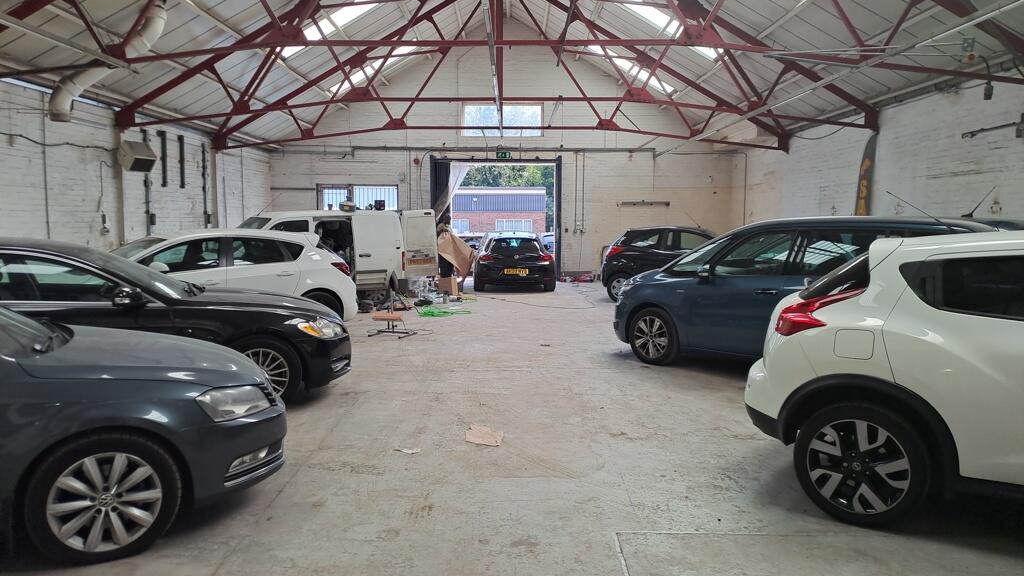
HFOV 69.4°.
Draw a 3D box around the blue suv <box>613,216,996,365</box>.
[{"bbox_3d":[3.177,0.068,8.031,4.430,1.610,1.830,4,6,38],"label":"blue suv"}]

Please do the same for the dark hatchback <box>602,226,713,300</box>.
[{"bbox_3d":[3.714,-0.492,15.136,3.780,1.490,1.680,2,5,18],"label":"dark hatchback"}]

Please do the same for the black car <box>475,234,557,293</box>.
[{"bbox_3d":[-0.027,-0.754,18.600,1.820,1.410,4.256,0,5,-3],"label":"black car"}]

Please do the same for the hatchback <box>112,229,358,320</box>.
[{"bbox_3d":[-4.342,-0.062,10.152,4.420,1.500,1.820,-3,6,-32],"label":"hatchback"}]

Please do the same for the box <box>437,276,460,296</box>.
[{"bbox_3d":[-1.335,-0.037,16.190,0.340,0.400,0.280,3,6,35],"label":"box"}]

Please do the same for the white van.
[{"bbox_3d":[-4.209,-0.538,13.761,4.600,1.820,1.800,-3,6,-34],"label":"white van"}]

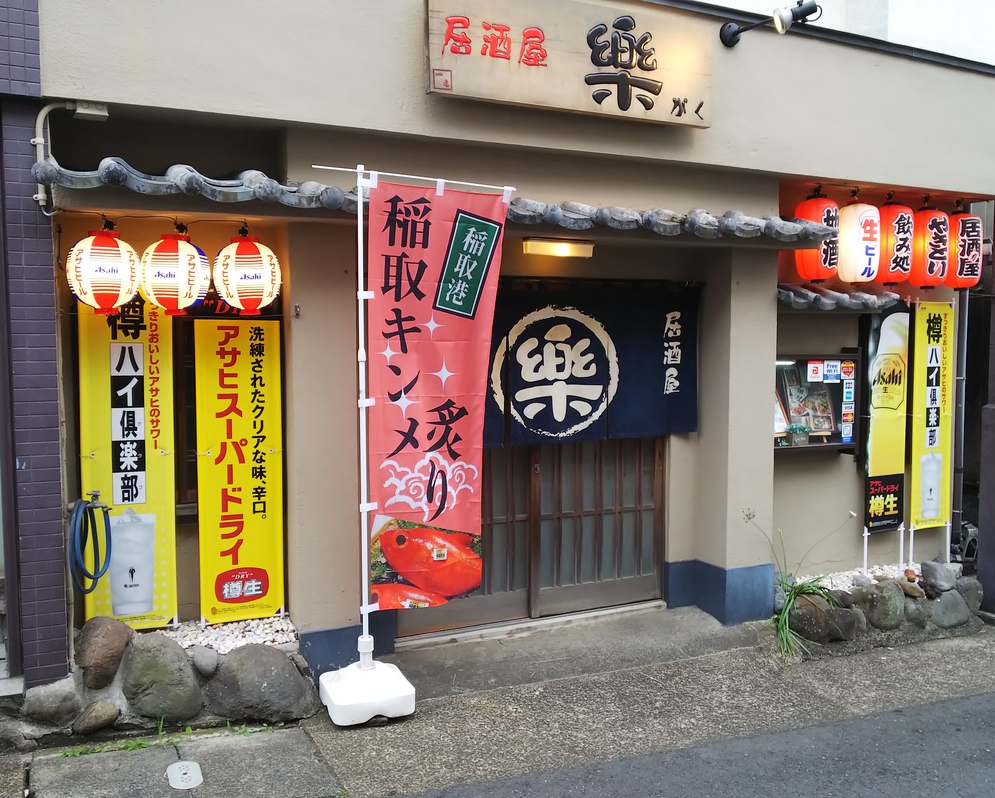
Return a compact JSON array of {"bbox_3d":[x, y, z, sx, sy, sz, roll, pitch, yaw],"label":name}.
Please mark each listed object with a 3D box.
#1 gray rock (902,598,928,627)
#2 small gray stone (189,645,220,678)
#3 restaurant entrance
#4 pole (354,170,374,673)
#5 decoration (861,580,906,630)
[{"bbox_3d":[2.615,1.340,5.172,0.131,0.157,0.141,-1,4,-22],"label":"gray rock"},{"bbox_3d":[-1.234,1.103,3.483,0.125,0.130,0.110,-2,4,-23],"label":"small gray stone"},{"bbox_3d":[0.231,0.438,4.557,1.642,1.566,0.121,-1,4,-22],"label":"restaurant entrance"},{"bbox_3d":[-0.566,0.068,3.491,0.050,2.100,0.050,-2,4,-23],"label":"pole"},{"bbox_3d":[2.257,1.207,4.835,0.240,0.265,0.220,-2,4,-23],"label":"decoration"}]

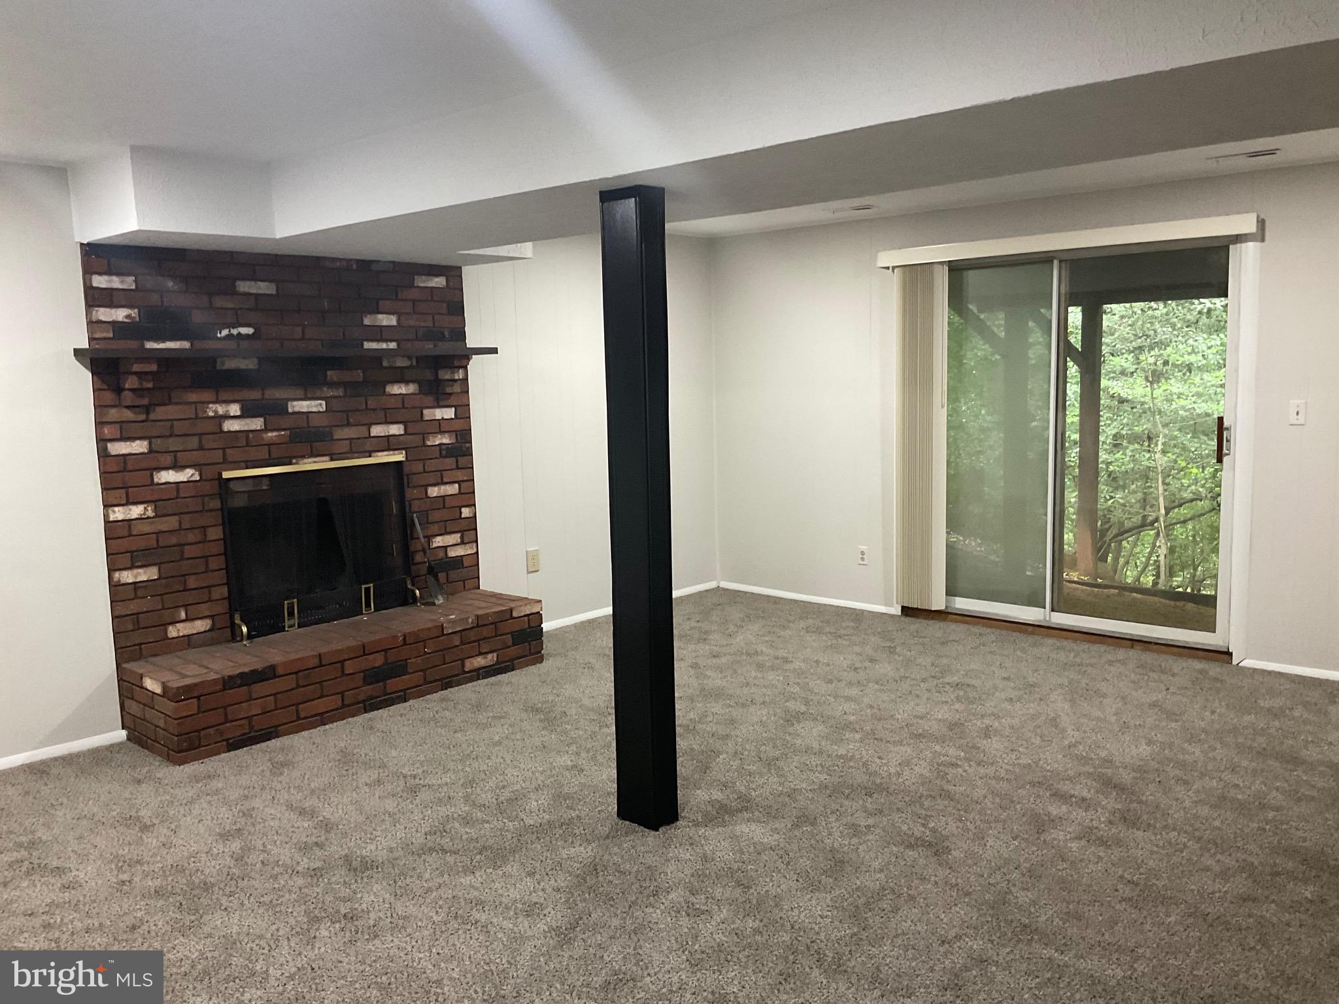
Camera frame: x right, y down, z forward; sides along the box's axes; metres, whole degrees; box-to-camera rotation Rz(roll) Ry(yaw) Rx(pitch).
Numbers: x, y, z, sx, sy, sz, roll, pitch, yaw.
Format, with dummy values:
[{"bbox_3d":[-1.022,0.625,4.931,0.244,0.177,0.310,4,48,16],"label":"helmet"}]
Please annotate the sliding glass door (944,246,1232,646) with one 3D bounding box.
[{"bbox_3d":[2.065,-0.318,5.979,1.763,1.995,0.105,5,9,42],"label":"sliding glass door"}]

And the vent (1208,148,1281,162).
[{"bbox_3d":[2.439,-1.470,4.748,0.296,0.026,0.142,5,9,42],"label":"vent"}]

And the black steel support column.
[{"bbox_3d":[-0.093,0.043,3.628,0.180,2.052,0.112,5,9,42],"label":"black steel support column"}]

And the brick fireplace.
[{"bbox_3d":[-1.494,-0.107,5.160,0.562,2.055,1.928,5,9,42],"label":"brick fireplace"}]

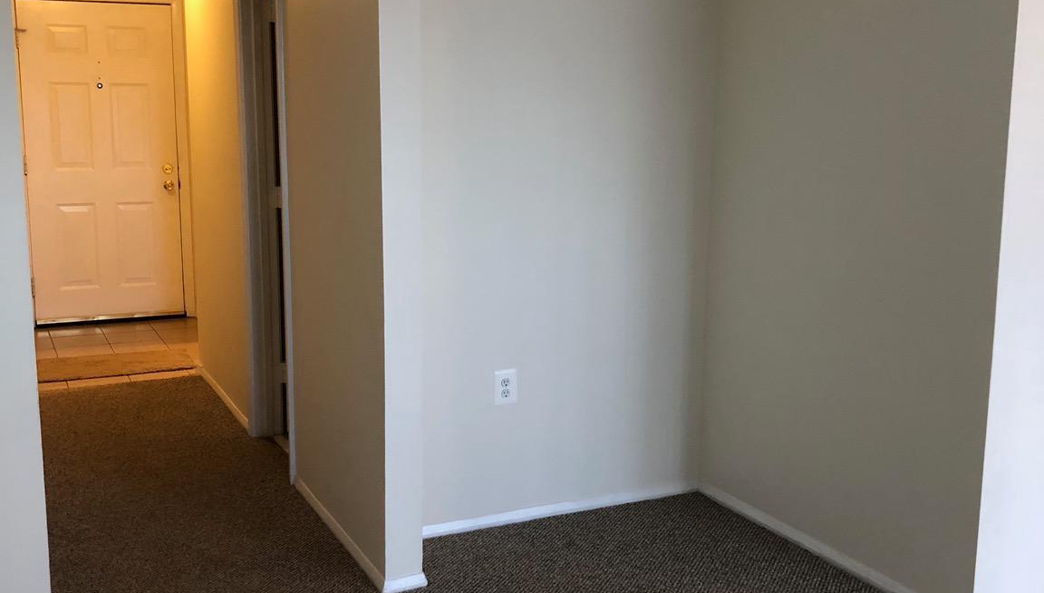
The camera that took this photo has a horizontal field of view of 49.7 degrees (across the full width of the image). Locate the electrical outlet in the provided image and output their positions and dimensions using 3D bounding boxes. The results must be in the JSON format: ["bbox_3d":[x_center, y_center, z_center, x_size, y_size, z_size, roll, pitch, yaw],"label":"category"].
[{"bbox_3d":[-0.055,0.312,3.859,0.080,0.118,0.008,-4,11,-25],"label":"electrical outlet"}]

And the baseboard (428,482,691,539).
[{"bbox_3d":[0.119,0.762,4.038,1.213,0.046,0.015,-4,11,-25],"label":"baseboard"}]

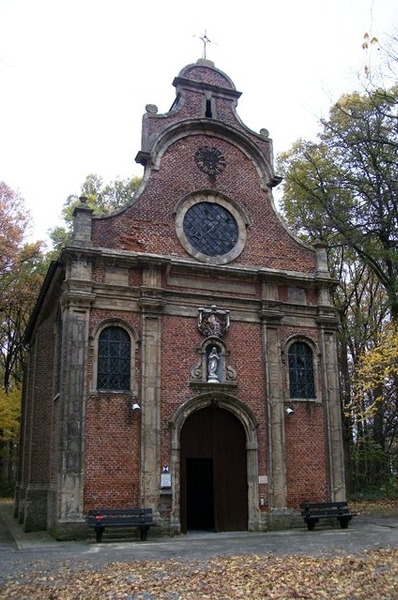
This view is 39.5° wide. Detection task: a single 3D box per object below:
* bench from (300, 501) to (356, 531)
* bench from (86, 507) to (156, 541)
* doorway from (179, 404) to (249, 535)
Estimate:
[{"bbox_3d":[3.542,5.981,15.332,1.622,0.669,0.520,6,-17,-20],"label":"bench"},{"bbox_3d":[-1.870,5.449,13.389,1.628,0.683,0.520,6,-17,-20],"label":"bench"},{"bbox_3d":[0.445,4.569,15.180,1.988,3.328,0.300,6,-17,-20],"label":"doorway"}]

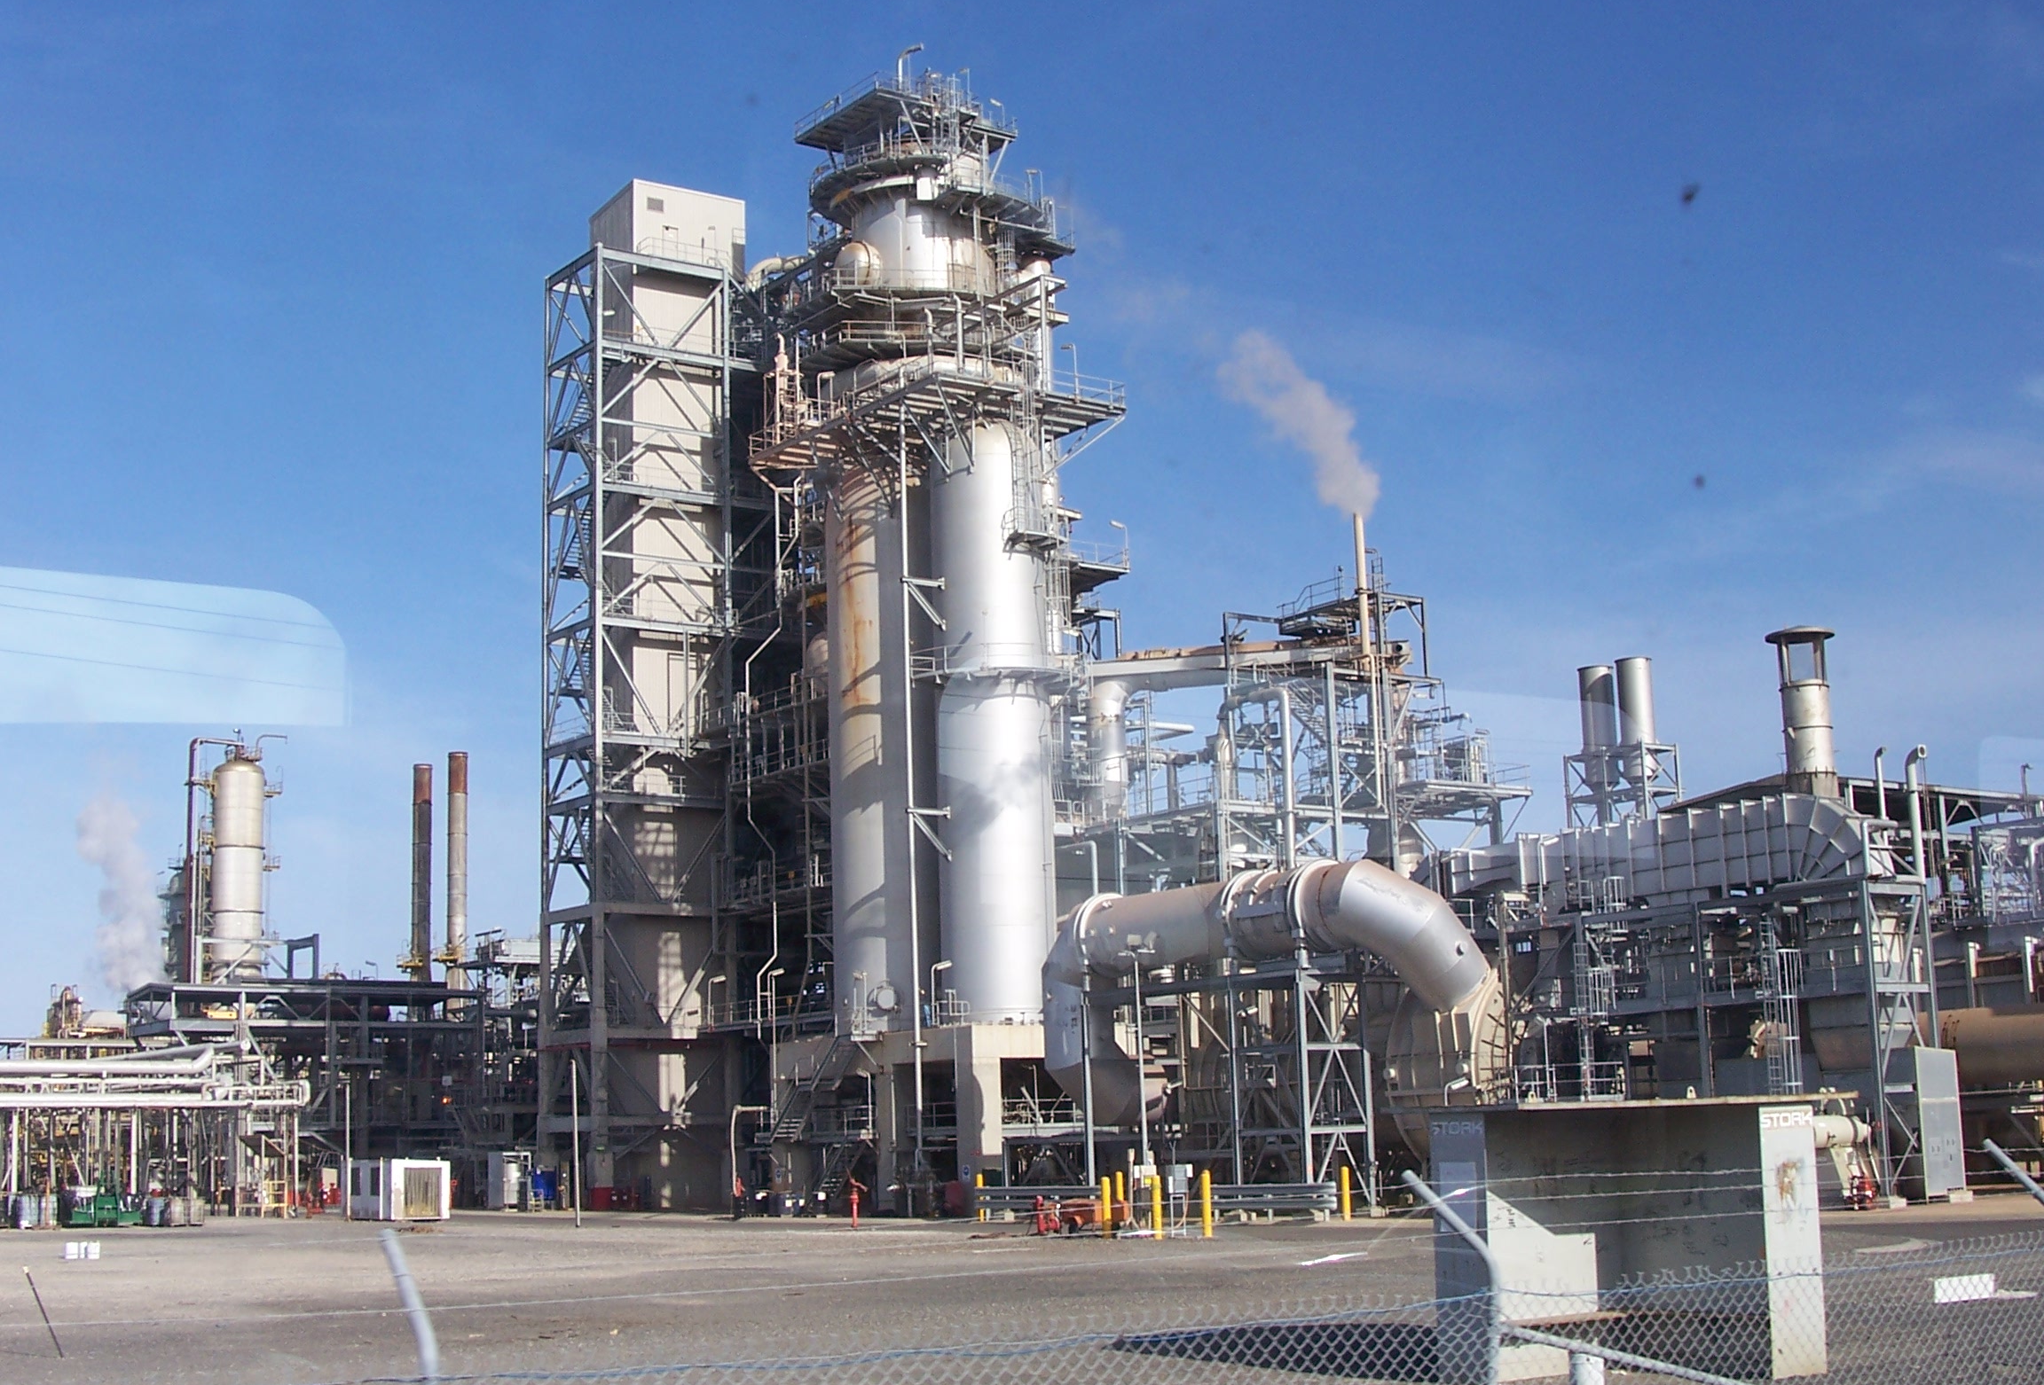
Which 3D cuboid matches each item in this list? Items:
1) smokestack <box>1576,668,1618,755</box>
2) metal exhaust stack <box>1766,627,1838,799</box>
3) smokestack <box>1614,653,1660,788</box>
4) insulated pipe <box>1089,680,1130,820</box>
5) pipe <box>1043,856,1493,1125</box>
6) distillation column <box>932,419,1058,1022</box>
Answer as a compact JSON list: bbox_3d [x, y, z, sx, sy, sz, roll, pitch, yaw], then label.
[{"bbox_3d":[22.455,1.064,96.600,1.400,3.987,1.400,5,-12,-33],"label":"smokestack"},{"bbox_3d":[25.319,0.707,80.000,2.215,5.455,2.215,5,-12,-33],"label":"metal exhaust stack"},{"bbox_3d":[23.612,1.077,95.000,1.407,4.723,1.407,5,-12,-33],"label":"smokestack"},{"bbox_3d":[3.408,2.342,98.000,1.546,5.566,1.546,-2,-10,0],"label":"insulated pipe"},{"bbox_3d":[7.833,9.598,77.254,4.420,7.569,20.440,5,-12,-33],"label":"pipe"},{"bbox_3d":[-0.985,1.049,90.000,4.173,21.676,4.173,-2,-10,0],"label":"distillation column"}]

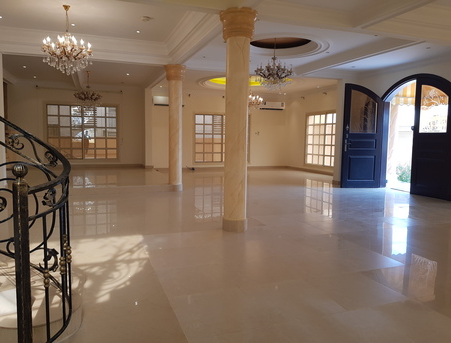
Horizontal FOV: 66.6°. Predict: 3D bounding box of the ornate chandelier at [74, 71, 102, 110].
[{"bbox_3d":[-3.969,-2.335,9.910,0.800,1.106,0.800,-2,6,-20],"label":"ornate chandelier"}]

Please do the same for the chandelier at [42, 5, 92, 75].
[{"bbox_3d":[-2.565,-2.127,5.556,0.780,1.091,0.780,-2,6,-20],"label":"chandelier"}]

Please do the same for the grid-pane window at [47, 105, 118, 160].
[{"bbox_3d":[-4.993,-1.363,12.158,2.306,1.934,0.140,-2,6,-20],"label":"grid-pane window"}]

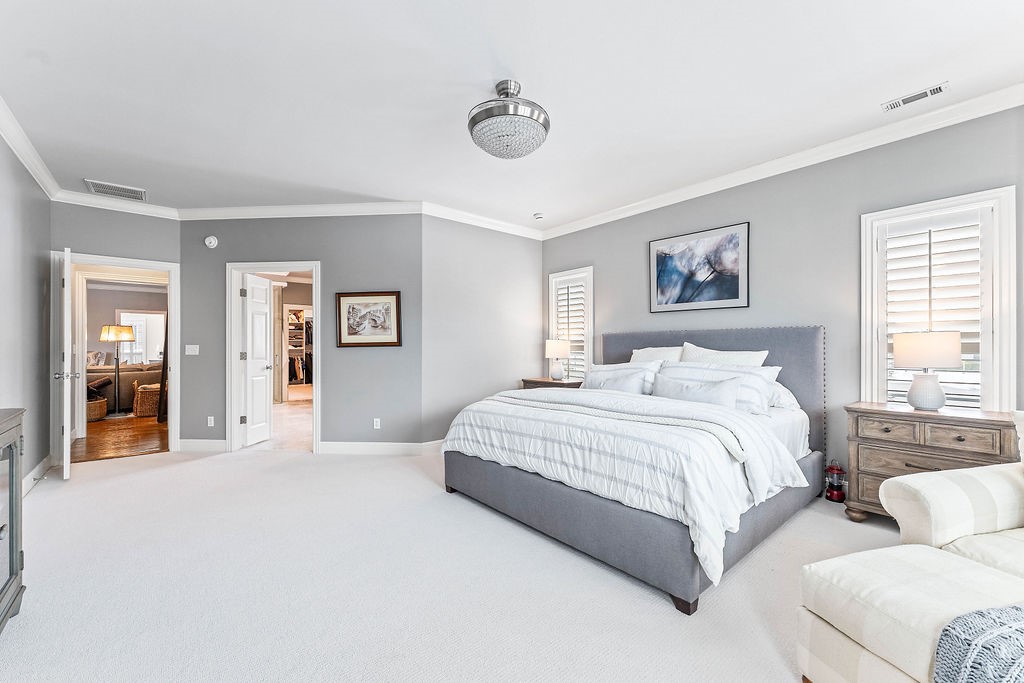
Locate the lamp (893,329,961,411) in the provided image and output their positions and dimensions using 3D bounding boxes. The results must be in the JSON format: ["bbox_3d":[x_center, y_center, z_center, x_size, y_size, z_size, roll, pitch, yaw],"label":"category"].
[{"bbox_3d":[2.684,0.191,2.580,0.305,0.510,0.305,0,-1,-41],"label":"lamp"}]

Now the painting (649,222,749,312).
[{"bbox_3d":[1.786,-0.687,3.925,0.035,0.765,0.980,0,-1,-41],"label":"painting"}]

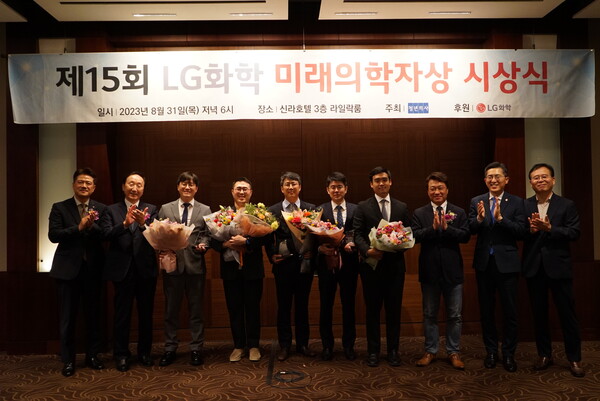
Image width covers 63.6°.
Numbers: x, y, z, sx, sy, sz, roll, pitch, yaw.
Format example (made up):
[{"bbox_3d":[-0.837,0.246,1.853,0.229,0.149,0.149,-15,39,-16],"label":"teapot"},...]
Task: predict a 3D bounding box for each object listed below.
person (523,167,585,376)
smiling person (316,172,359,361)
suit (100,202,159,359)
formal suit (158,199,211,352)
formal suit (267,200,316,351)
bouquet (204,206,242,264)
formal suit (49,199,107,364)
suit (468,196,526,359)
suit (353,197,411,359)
[{"bbox_3d":[2.113,0.529,4.047,0.540,1.750,0.440,-2,-1,30],"label":"person"},{"bbox_3d":[0.349,0.598,4.557,0.460,1.732,0.380,-1,-1,3],"label":"smiling person"},{"bbox_3d":[-1.537,0.704,4.359,0.521,1.431,0.420,0,-2,-23],"label":"suit"},{"bbox_3d":[-1.036,0.663,4.416,0.510,1.395,0.340,-1,-1,-8],"label":"formal suit"},{"bbox_3d":[-0.081,0.703,4.585,0.479,1.423,0.360,-1,-2,-2],"label":"formal suit"},{"bbox_3d":[-0.675,0.309,4.270,0.360,0.510,0.320,-1,-1,14],"label":"bouquet"},{"bbox_3d":[-1.973,0.705,4.308,0.524,1.503,0.440,0,-2,-30],"label":"formal suit"},{"bbox_3d":[1.702,0.631,4.170,0.508,1.421,0.420,-1,-2,22],"label":"suit"},{"bbox_3d":[0.726,0.634,4.306,0.530,1.395,0.350,-1,-1,4],"label":"suit"}]

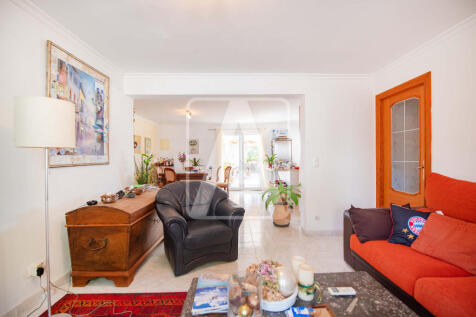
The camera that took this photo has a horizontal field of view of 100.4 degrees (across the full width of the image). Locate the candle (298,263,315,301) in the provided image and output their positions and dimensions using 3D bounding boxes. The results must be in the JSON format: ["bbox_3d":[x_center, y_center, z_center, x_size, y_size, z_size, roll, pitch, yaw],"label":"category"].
[{"bbox_3d":[0.383,0.683,1.100,0.082,0.165,0.082,0,0,1],"label":"candle"}]

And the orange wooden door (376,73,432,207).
[{"bbox_3d":[2.085,0.138,2.545,0.090,2.120,0.850,0,0,1],"label":"orange wooden door"}]

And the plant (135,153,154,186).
[{"bbox_3d":[-2.120,0.300,4.500,0.430,0.900,0.420,0,0,1],"label":"plant"}]

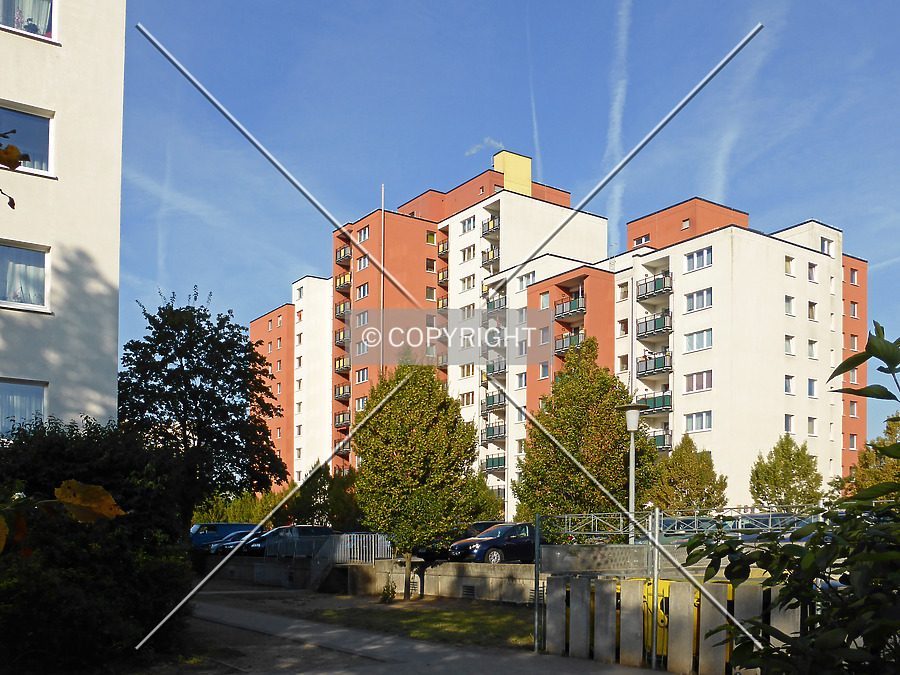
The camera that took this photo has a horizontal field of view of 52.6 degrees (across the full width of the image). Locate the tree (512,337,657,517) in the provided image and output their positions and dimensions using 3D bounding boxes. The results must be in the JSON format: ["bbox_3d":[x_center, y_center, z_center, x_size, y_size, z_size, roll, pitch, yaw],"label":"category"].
[{"bbox_3d":[3.991,3.857,27.000,4.300,7.600,4.300,0,-9,0],"label":"tree"}]

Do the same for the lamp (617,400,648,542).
[{"bbox_3d":[4.512,3.486,22.500,0.800,4.800,0.800,0,-9,0],"label":"lamp"}]

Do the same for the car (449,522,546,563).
[{"bbox_3d":[1.991,6.871,30.155,4.200,1.480,1.790,8,-15,-32],"label":"car"}]

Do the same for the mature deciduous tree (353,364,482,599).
[{"bbox_3d":[-1.178,4.923,32.000,4.600,8.500,4.600,0,-9,0],"label":"mature deciduous tree"}]

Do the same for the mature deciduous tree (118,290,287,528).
[{"bbox_3d":[-9.910,3.996,36.000,6.800,11.400,6.800,0,-9,0],"label":"mature deciduous tree"}]

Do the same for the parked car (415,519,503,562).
[{"bbox_3d":[0.915,7.369,32.473,4.400,1.530,1.800,8,-15,-32],"label":"parked car"}]

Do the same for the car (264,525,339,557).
[{"bbox_3d":[-8.105,10.230,45.256,4.400,1.580,1.800,8,-15,-32],"label":"car"}]

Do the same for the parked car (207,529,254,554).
[{"bbox_3d":[-12.083,11.658,51.500,1.780,1.450,4.400,-8,-13,41],"label":"parked car"}]

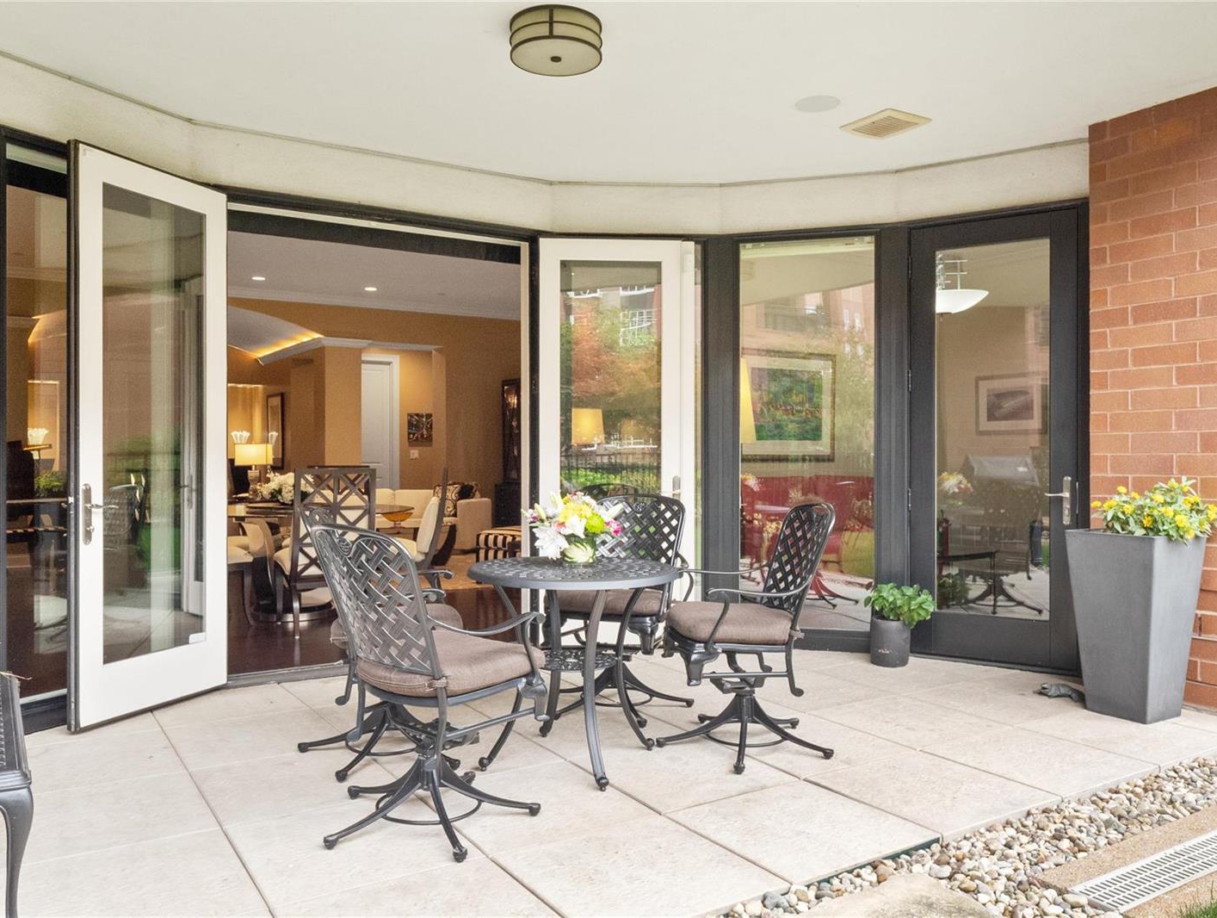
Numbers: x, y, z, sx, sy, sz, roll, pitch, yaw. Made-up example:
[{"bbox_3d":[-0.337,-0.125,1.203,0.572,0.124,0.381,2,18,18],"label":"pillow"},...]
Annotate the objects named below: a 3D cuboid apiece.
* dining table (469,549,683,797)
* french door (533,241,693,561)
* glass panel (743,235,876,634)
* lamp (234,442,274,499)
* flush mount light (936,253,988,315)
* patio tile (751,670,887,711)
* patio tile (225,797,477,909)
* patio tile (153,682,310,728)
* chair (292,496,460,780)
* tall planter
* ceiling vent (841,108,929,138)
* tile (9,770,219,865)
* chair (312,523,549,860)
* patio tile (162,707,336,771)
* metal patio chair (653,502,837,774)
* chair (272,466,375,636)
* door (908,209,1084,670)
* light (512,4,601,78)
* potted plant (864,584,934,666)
[{"bbox_3d":[-0.133,0.776,3.790,0.810,0.730,0.810,0,0,0],"label":"dining table"},{"bbox_3d":[0.057,-0.100,5.890,0.900,2.390,0.060,0,0,-5],"label":"french door"},{"bbox_3d":[1.119,-0.138,5.605,0.750,2.190,0.040,0,0,15],"label":"glass panel"},{"bbox_3d":[-3.744,0.125,10.500,0.350,0.610,0.210,0,0,0],"label":"lamp"},{"bbox_3d":[2.180,-1.150,6.500,0.610,0.430,0.610,0,0,0],"label":"flush mount light"},{"bbox_3d":[0.975,1.131,4.794,0.605,0.040,0.605,0,1,-33],"label":"patio tile"},{"bbox_3d":[-0.753,1.138,2.921,0.595,0.030,0.595,-1,2,-33],"label":"patio tile"},{"bbox_3d":[-1.734,1.120,4.495,0.605,0.040,0.605,0,1,-33],"label":"patio tile"},{"bbox_3d":[-0.860,0.662,3.880,0.690,0.950,0.670,0,0,-3],"label":"chair"},{"bbox_3d":[2.335,0.725,4.415,0.410,0.800,0.410,0,0,-32],"label":"tall planter"},{"bbox_3d":[1.356,-1.630,4.862,0.300,0.020,0.325,0,0,-31],"label":"ceiling vent"},{"bbox_3d":[-1.600,1.151,3.149,0.605,0.040,0.605,0,1,-33],"label":"tile"},{"bbox_3d":[-0.556,0.648,3.085,0.650,0.940,0.690,0,0,40],"label":"chair"},{"bbox_3d":[-1.399,1.110,3.933,0.595,0.030,0.595,-1,2,-33],"label":"patio tile"},{"bbox_3d":[0.531,0.635,3.847,0.690,0.940,0.650,0,0,-13],"label":"metal patio chair"},{"bbox_3d":[-1.745,0.540,6.160,0.500,1.000,0.620,0,0,-29],"label":"chair"},{"bbox_3d":[2.070,-0.097,5.380,0.880,2.390,0.060,0,0,34],"label":"door"},{"bbox_3d":[-0.201,-1.612,3.835,0.352,0.120,0.352,0,0,0],"label":"light"},{"bbox_3d":[1.525,0.862,5.200,0.360,0.430,0.340,0,0,0],"label":"potted plant"}]

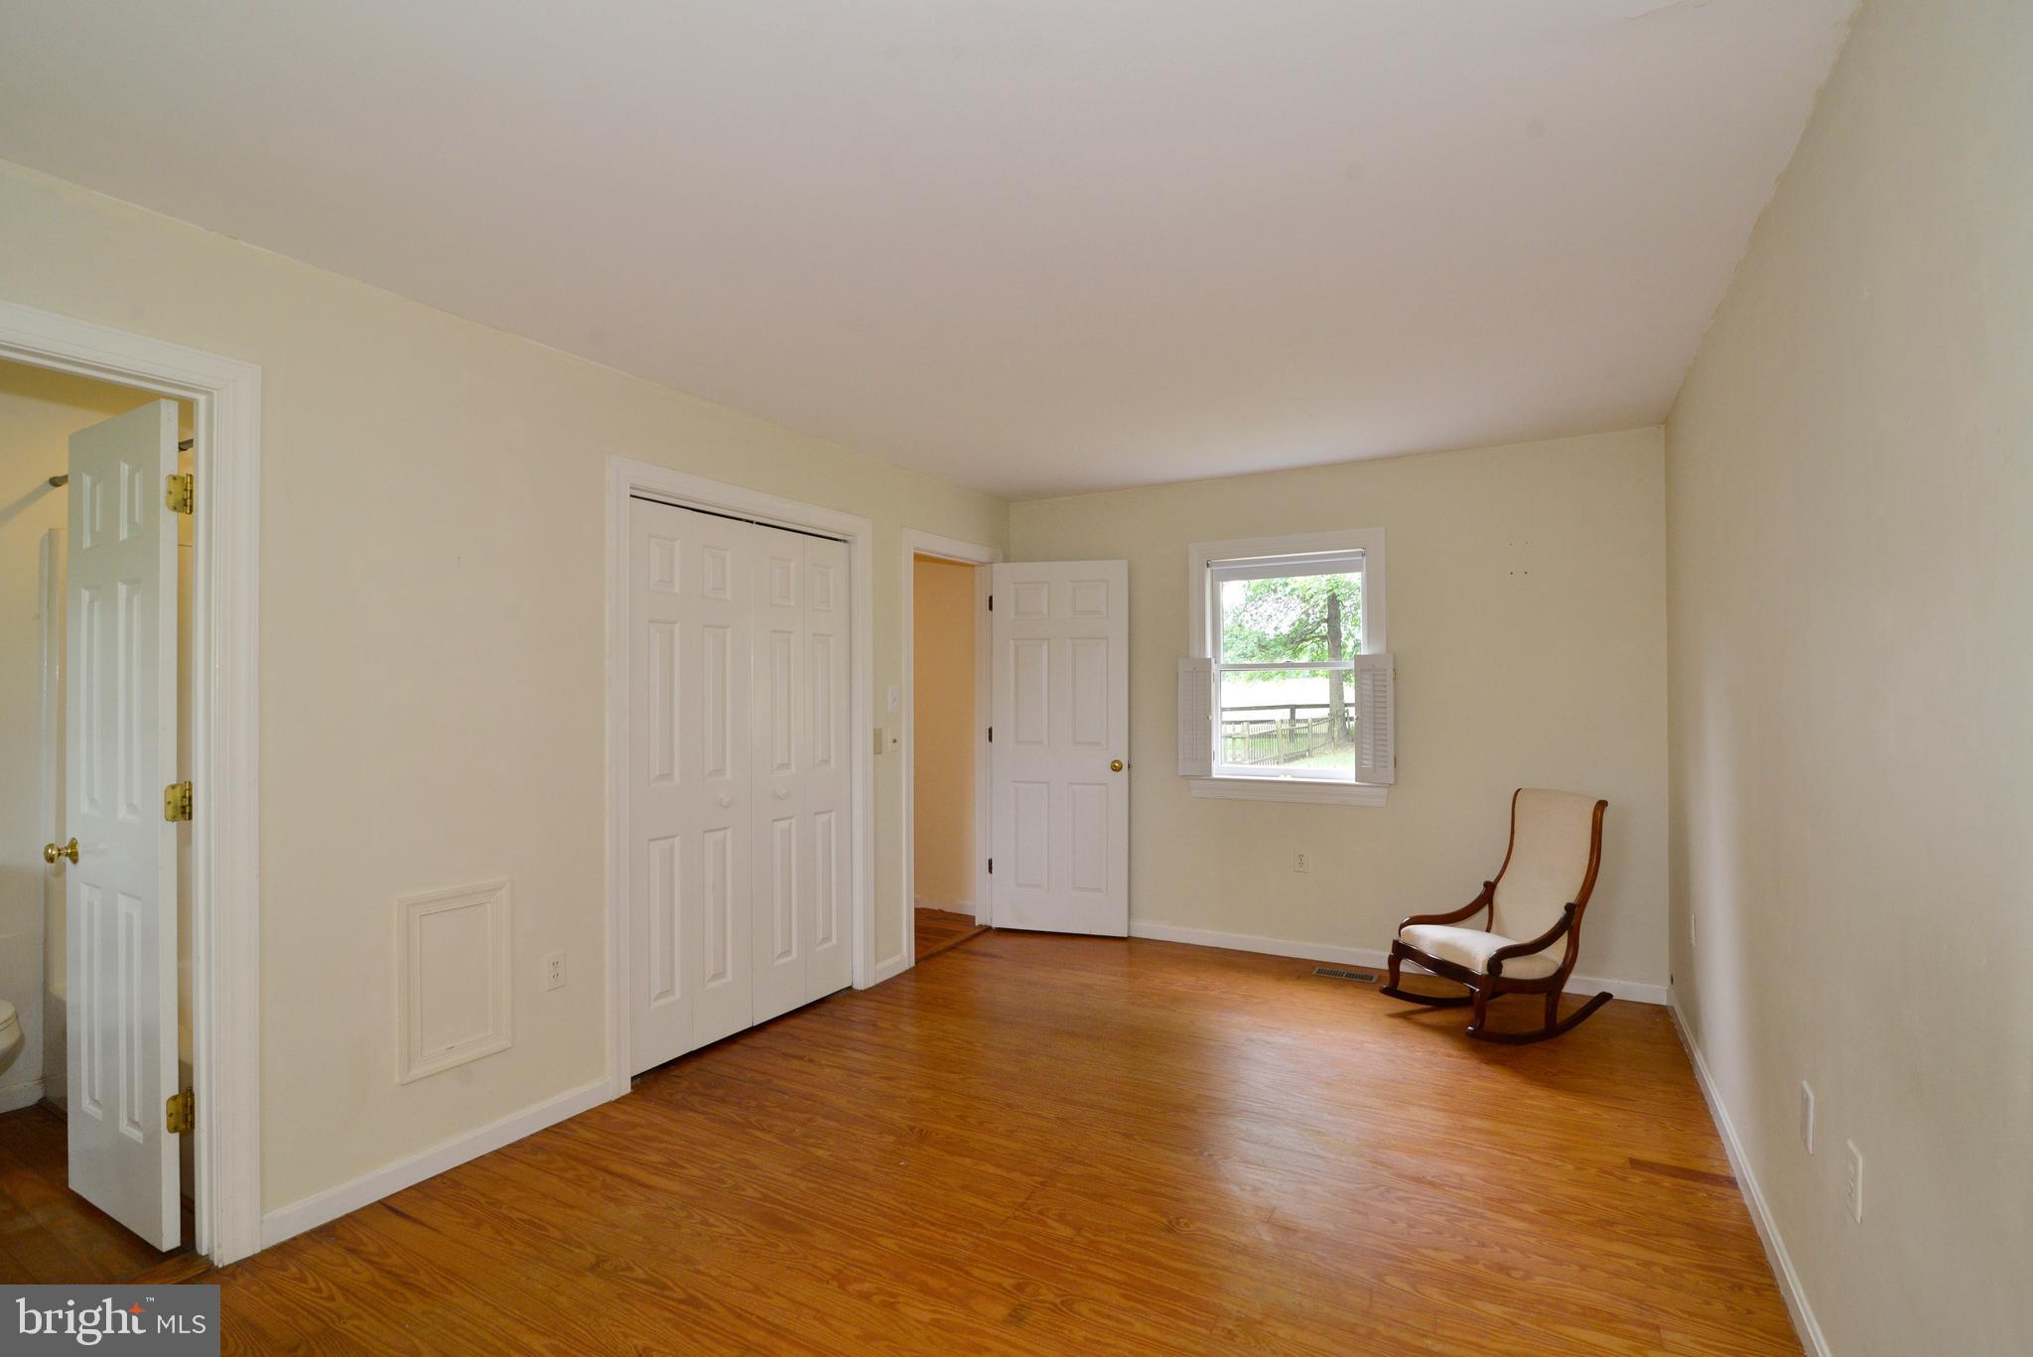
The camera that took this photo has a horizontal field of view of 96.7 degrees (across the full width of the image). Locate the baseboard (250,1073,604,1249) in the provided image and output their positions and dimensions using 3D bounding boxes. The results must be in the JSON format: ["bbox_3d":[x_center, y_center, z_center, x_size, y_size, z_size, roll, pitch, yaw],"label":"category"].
[{"bbox_3d":[-1.594,1.355,2.603,0.018,0.074,0.946,-1,-1,30],"label":"baseboard"}]

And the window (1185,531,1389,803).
[{"bbox_3d":[1.355,-0.045,4.574,0.977,1.335,0.100,-1,-1,30],"label":"window"}]

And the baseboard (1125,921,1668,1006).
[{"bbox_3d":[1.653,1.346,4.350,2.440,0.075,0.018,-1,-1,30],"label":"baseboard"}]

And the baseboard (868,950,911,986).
[{"bbox_3d":[-0.601,1.386,4.308,0.018,0.075,0.255,-1,-1,30],"label":"baseboard"}]

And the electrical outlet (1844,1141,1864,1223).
[{"bbox_3d":[1.435,0.861,1.548,0.008,0.116,0.072,-1,-1,30],"label":"electrical outlet"}]

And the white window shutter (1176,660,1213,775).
[{"bbox_3d":[0.943,0.207,4.736,0.184,0.620,0.035,-1,-1,30],"label":"white window shutter"}]

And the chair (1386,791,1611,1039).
[{"bbox_3d":[1.990,0.937,3.774,0.740,0.890,0.530,0,-1,-17],"label":"chair"}]

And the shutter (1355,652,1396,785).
[{"bbox_3d":[1.702,0.196,4.295,0.177,0.615,0.035,-1,-1,30],"label":"shutter"}]

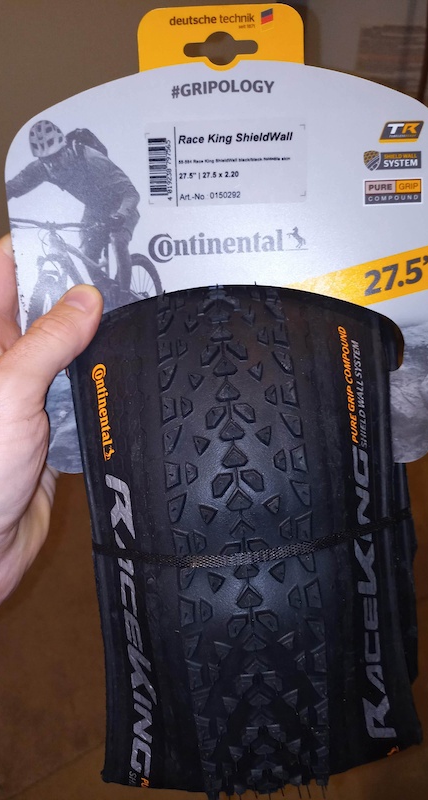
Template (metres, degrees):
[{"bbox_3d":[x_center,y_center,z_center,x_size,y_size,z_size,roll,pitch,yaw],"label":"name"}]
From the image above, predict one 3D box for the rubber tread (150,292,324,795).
[{"bbox_3d":[0.015,0.066,0.281,0.062,0.235,0.043,-6,1,0],"label":"rubber tread"}]

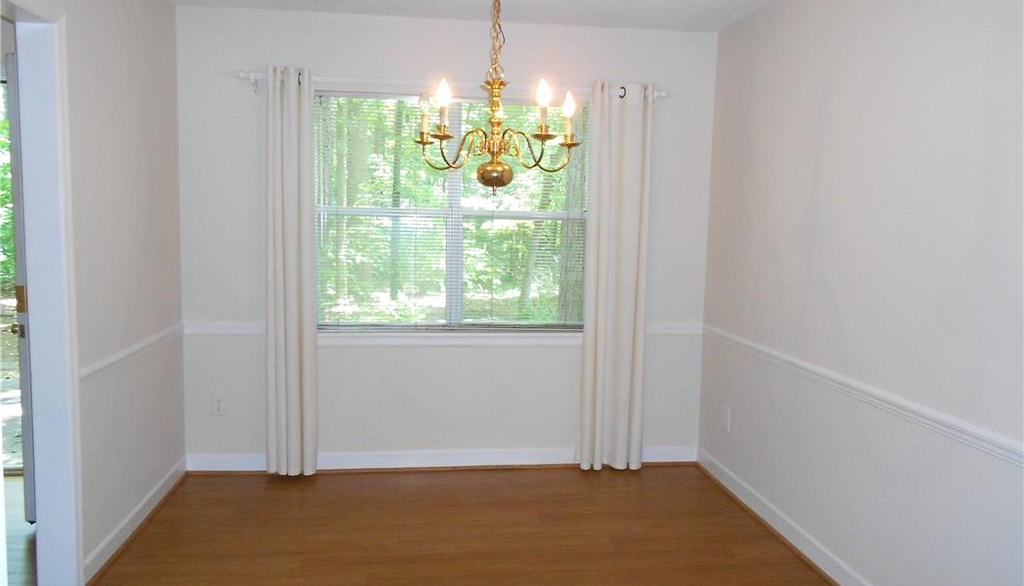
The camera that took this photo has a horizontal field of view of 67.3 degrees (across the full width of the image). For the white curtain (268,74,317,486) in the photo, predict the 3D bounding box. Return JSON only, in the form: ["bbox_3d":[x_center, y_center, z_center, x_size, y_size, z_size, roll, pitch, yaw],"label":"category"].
[{"bbox_3d":[-1.148,-0.085,4.018,0.261,2.127,0.100,0,5,-7],"label":"white curtain"}]

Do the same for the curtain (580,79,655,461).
[{"bbox_3d":[0.573,-0.070,4.235,0.373,2.127,0.100,0,5,-7],"label":"curtain"}]

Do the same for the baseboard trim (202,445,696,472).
[{"bbox_3d":[-0.329,0.926,4.292,2.859,0.094,0.016,0,5,-7],"label":"baseboard trim"}]

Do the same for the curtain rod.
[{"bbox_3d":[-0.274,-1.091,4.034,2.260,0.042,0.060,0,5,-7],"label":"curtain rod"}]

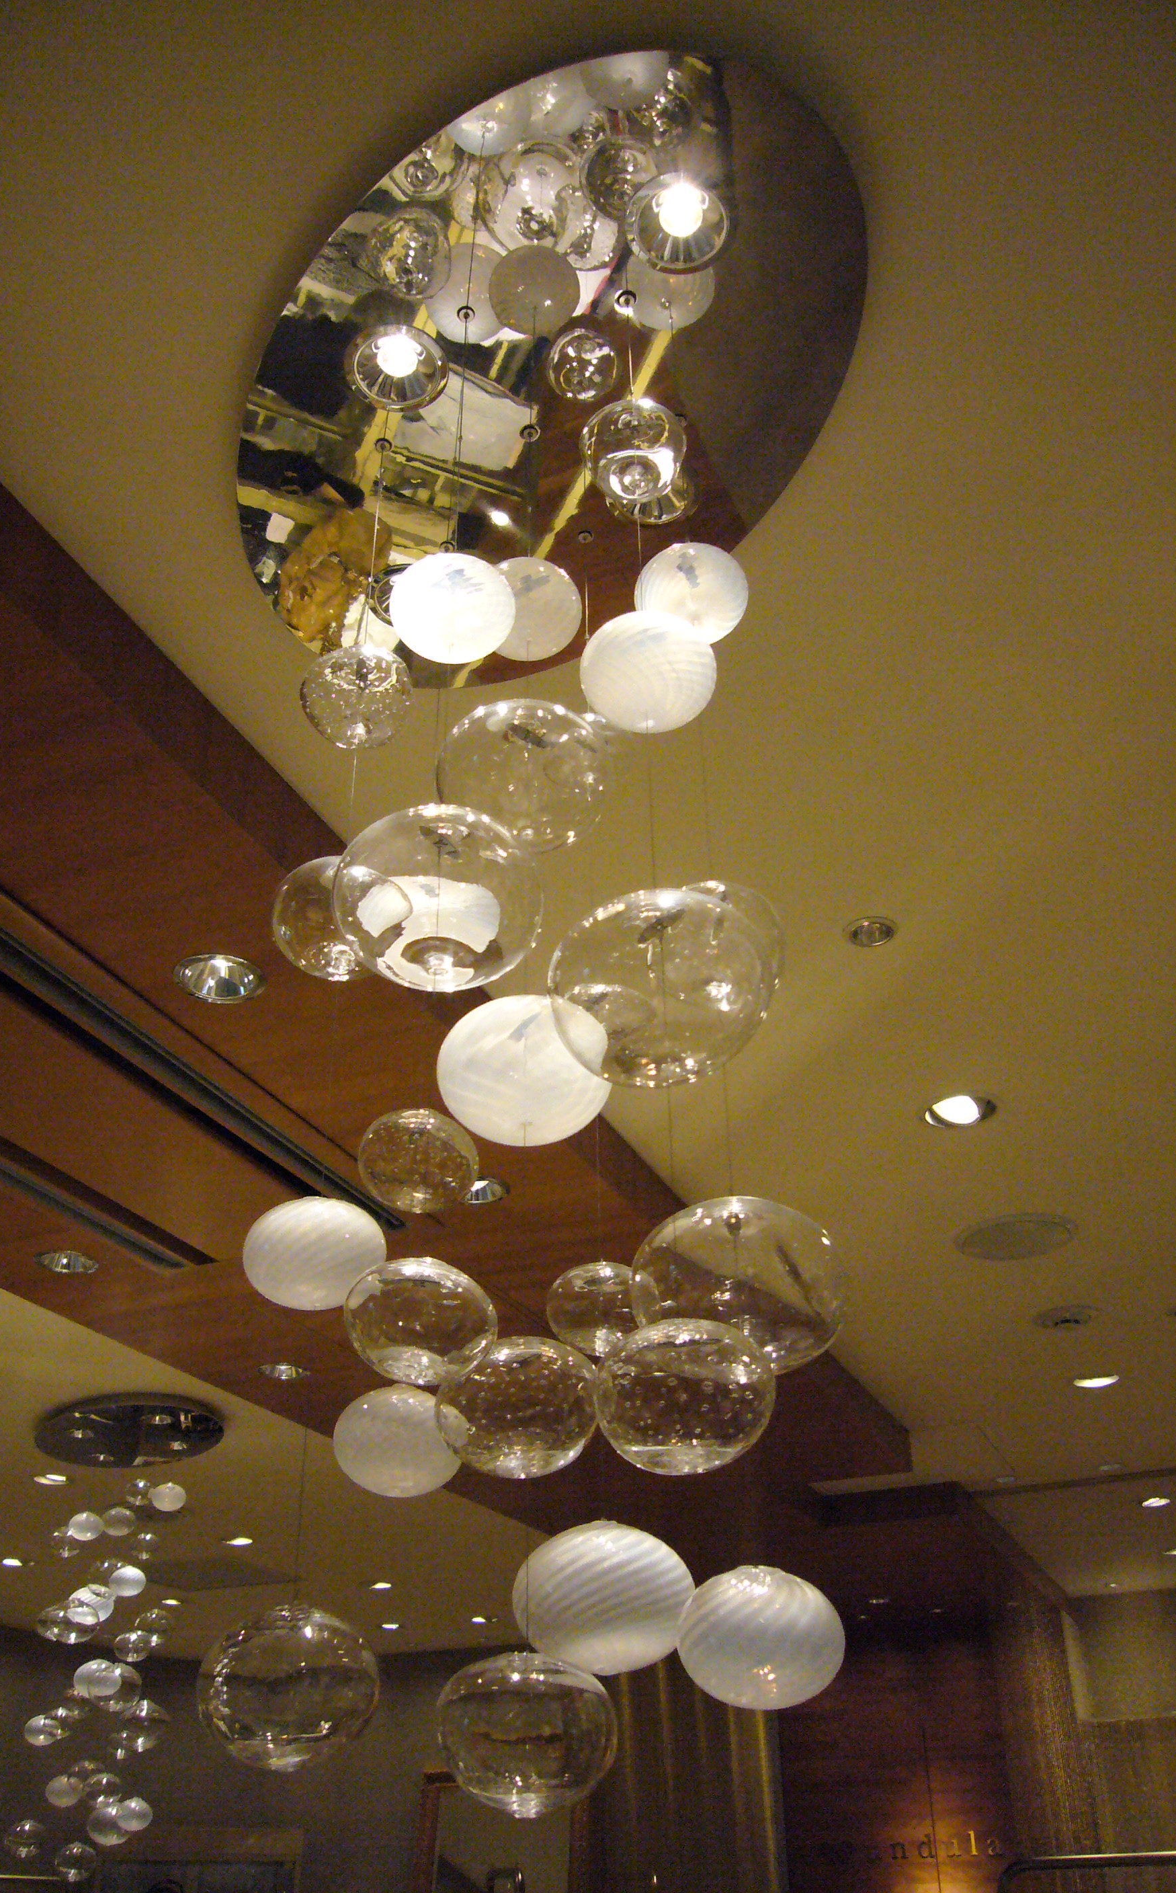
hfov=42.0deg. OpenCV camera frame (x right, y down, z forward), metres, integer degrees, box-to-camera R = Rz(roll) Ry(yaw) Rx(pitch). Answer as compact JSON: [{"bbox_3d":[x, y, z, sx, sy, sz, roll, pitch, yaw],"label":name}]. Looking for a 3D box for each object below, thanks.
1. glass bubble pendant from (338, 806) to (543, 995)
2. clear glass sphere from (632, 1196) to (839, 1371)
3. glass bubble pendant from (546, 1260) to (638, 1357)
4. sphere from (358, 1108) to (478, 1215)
[{"bbox_3d":[-0.138,-0.043,1.418,0.193,0.162,0.193,-1,-33,0],"label":"glass bubble pendant"},{"bbox_3d":[0.135,0.307,1.393,0.189,0.153,0.189,-1,-33,0],"label":"clear glass sphere"},{"bbox_3d":[0.016,0.374,1.577,0.116,0.093,0.116,-1,-33,0],"label":"glass bubble pendant"},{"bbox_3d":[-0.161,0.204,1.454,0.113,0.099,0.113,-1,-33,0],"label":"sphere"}]

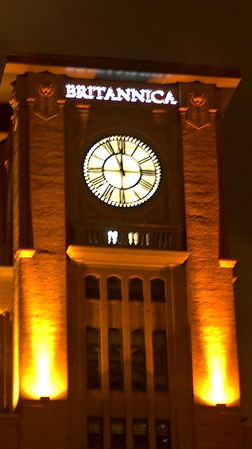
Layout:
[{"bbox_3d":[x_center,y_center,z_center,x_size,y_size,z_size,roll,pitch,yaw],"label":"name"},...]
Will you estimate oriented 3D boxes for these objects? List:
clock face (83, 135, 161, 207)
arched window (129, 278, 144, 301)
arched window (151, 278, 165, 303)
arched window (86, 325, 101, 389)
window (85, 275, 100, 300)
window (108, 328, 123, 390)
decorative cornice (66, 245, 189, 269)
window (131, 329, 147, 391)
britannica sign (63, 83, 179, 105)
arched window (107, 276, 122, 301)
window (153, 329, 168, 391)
[{"bbox_3d":[-0.166,-2.534,94.948,3.707,3.740,0.250,3,-23,-10],"label":"clock face"},{"bbox_3d":[0.485,3.007,92.748,0.687,1.174,0.200,3,-23,-10],"label":"arched window"},{"bbox_3d":[1.497,3.059,92.930,0.670,1.156,0.200,3,-23,-10],"label":"arched window"},{"bbox_3d":[-1.439,6.042,91.053,0.667,2.970,0.200,3,-23,-10],"label":"arched window"},{"bbox_3d":[-1.518,2.889,92.395,0.681,1.169,0.200,3,-23,-10],"label":"window"},{"bbox_3d":[-0.438,6.094,91.232,0.706,2.966,0.200,3,-23,-10],"label":"window"},{"bbox_3d":[0.068,1.629,92.649,5.721,0.550,1.100,3,-23,-10],"label":"decorative cornice"},{"bbox_3d":[0.580,6.145,91.415,0.765,2.958,0.200,3,-23,-10],"label":"window"},{"bbox_3d":[-0.196,-6.239,96.040,5.477,0.739,0.200,3,-23,-10],"label":"britannica sign"},{"bbox_3d":[-0.511,2.955,92.570,0.693,1.152,0.200,3,-23,-10],"label":"arched window"},{"bbox_3d":[1.587,6.225,91.584,0.745,2.962,0.200,3,-23,-10],"label":"window"}]

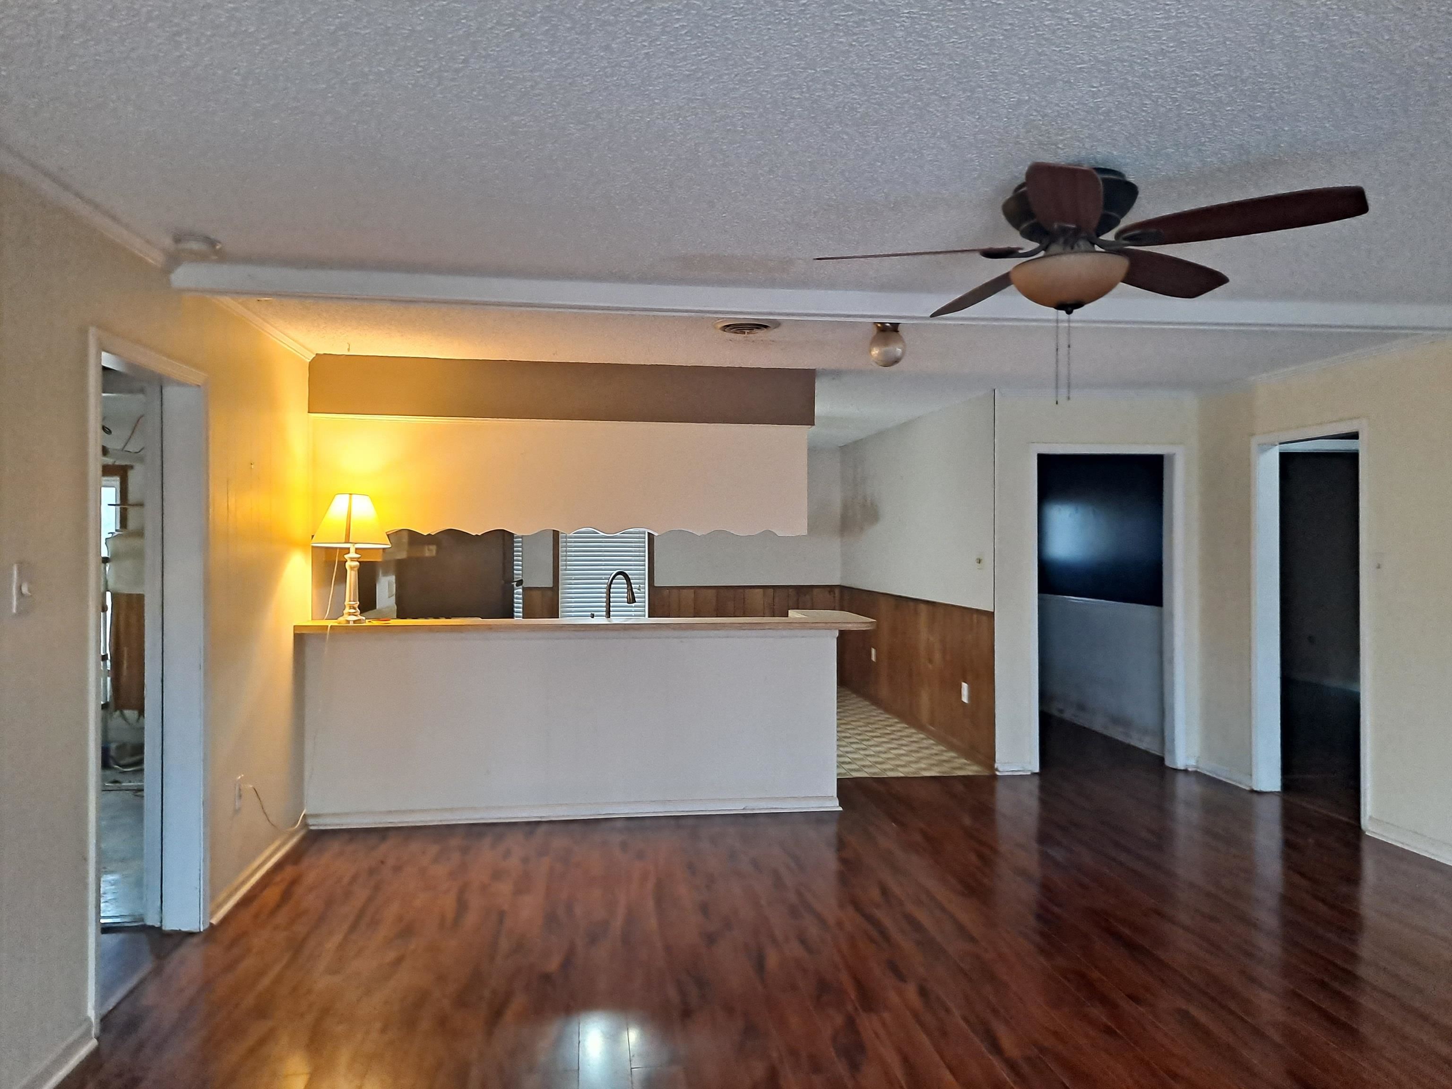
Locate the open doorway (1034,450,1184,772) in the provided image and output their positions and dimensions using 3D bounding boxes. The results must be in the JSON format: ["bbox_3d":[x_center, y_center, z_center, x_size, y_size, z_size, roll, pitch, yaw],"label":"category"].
[{"bbox_3d":[2.448,0.439,6.807,0.945,2.040,0.140,0,0,-8],"label":"open doorway"}]

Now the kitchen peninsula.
[{"bbox_3d":[-0.727,0.928,5.787,2.960,1.049,0.900,0,0,-8],"label":"kitchen peninsula"}]

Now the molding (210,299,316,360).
[{"bbox_3d":[-2.043,-0.962,4.691,0.050,0.052,1.550,0,0,-8],"label":"molding"}]

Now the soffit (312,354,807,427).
[{"bbox_3d":[-0.851,-0.825,5.778,2.676,0.316,0.341,0,0,-7],"label":"soffit"}]

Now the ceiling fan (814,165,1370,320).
[{"bbox_3d":[0.895,-0.782,2.713,1.290,0.389,1.280,0,0,-8],"label":"ceiling fan"}]

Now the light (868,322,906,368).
[{"bbox_3d":[0.698,-0.870,4.533,0.162,0.210,0.162,0,0,-8],"label":"light"}]

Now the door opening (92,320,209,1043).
[{"bbox_3d":[-1.973,0.410,3.502,0.155,2.087,0.970,0,0,-8],"label":"door opening"}]

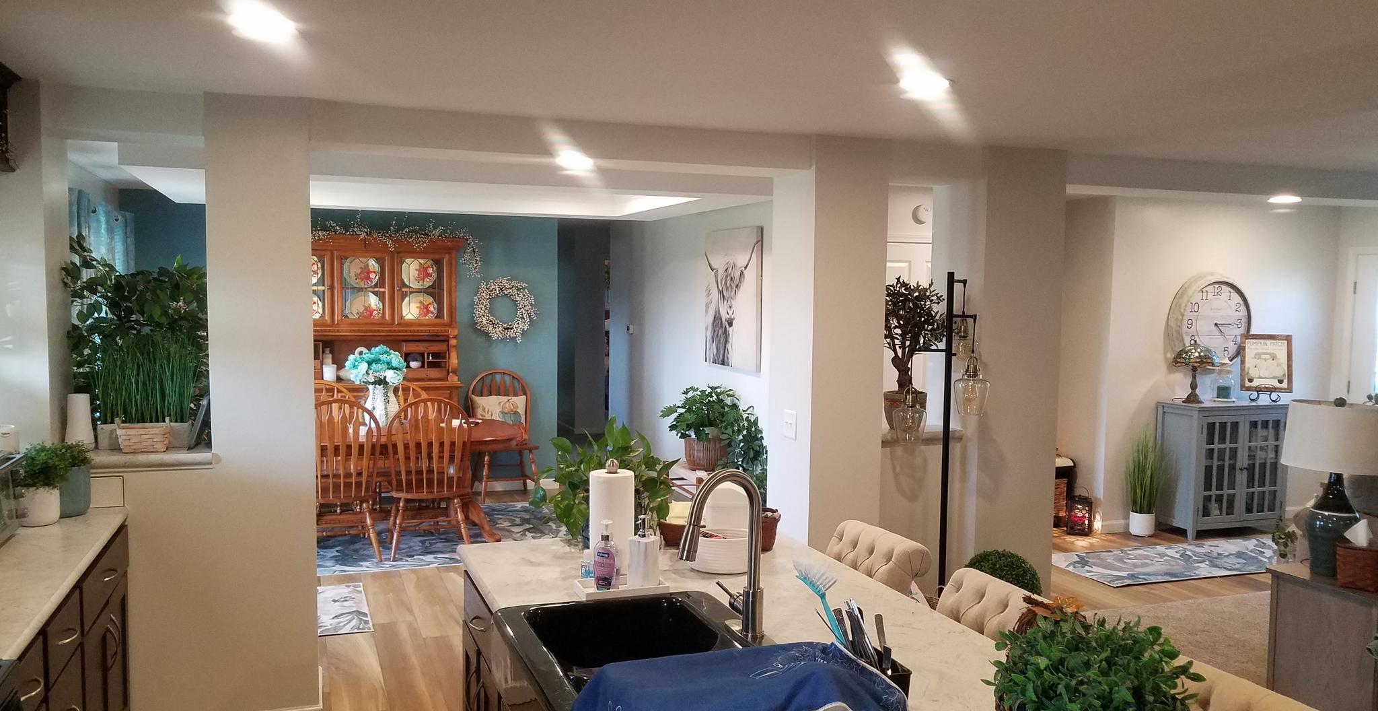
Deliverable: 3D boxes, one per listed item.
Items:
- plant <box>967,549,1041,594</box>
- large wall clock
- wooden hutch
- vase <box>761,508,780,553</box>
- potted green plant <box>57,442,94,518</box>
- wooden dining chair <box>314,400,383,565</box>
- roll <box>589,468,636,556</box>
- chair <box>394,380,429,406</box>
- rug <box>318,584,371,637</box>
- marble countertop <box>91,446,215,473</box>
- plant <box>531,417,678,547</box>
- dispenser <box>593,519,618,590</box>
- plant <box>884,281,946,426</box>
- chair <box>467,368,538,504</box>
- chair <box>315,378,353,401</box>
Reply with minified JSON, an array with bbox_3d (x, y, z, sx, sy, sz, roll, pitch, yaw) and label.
[{"bbox_3d":[1.415,1.174,4.732,0.390,0.580,0.390,-1,4,-20],"label":"plant"},{"bbox_3d":[3.889,-0.228,7.682,0.765,0.765,0.085,-1,4,-20],"label":"large wall clock"},{"bbox_3d":[-2.647,0.132,8.420,1.560,2.170,0.480,-1,4,-20],"label":"wooden hutch"},{"bbox_3d":[0.224,0.576,3.437,0.155,0.120,0.155,-1,4,-20],"label":"vase"},{"bbox_3d":[-2.194,0.439,3.686,0.140,0.265,0.135,-1,4,-20],"label":"potted green plant"},{"bbox_3d":[-2.294,0.794,6.755,0.540,1.055,0.570,-1,4,-23],"label":"wooden dining chair"},{"bbox_3d":[-0.229,0.501,3.096,0.132,0.286,0.132,1,3,0],"label":"roll"},{"bbox_3d":[-2.075,0.720,7.468,0.520,1.040,0.550,-1,4,-20],"label":"chair"},{"bbox_3d":[-2.288,1.359,5.431,1.150,0.012,0.880,-1,4,-20],"label":"rug"},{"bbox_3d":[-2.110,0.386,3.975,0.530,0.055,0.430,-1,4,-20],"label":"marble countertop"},{"bbox_3d":[-0.268,0.411,3.349,0.470,0.415,0.420,-1,4,-20],"label":"plant"},{"bbox_3d":[-0.223,0.542,2.836,0.066,0.192,0.045,2,4,16],"label":"dispenser"},{"bbox_3d":[1.091,-0.016,5.147,0.460,0.770,0.440,-1,4,-20],"label":"plant"},{"bbox_3d":[-1.553,0.678,8.811,0.540,1.055,0.570,0,4,-17],"label":"chair"},{"bbox_3d":[-2.714,0.730,7.749,0.540,1.055,0.570,-1,4,-20],"label":"chair"}]

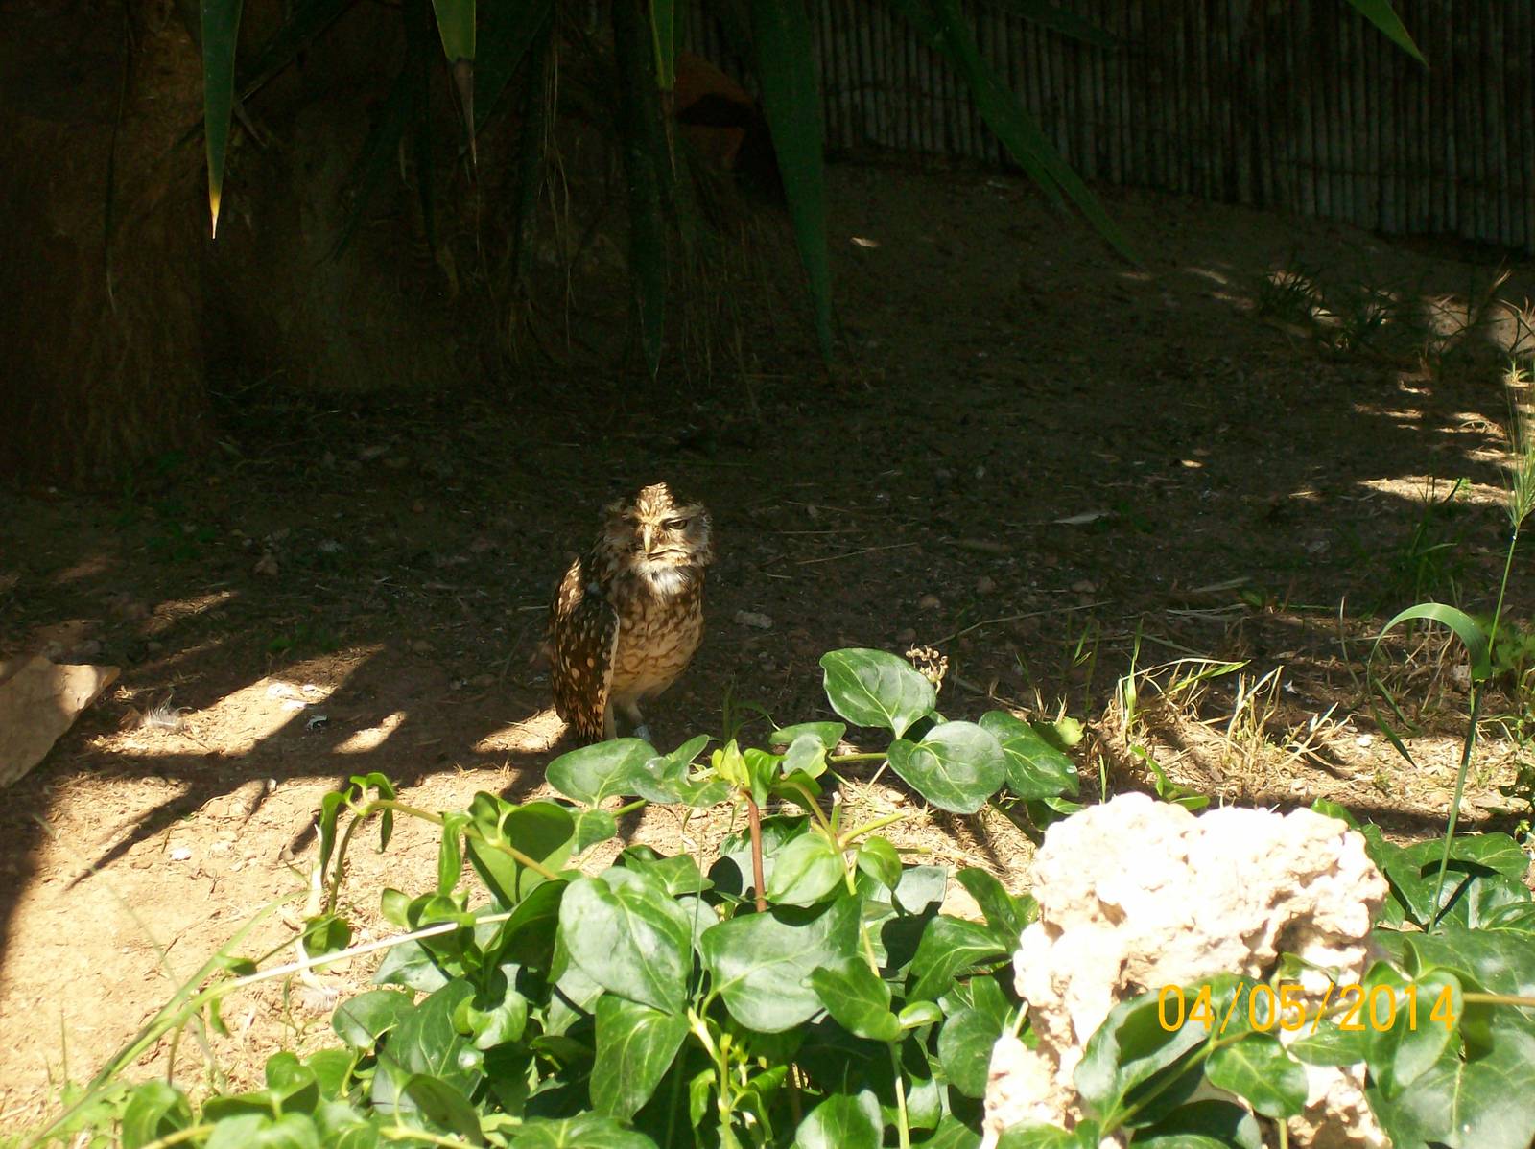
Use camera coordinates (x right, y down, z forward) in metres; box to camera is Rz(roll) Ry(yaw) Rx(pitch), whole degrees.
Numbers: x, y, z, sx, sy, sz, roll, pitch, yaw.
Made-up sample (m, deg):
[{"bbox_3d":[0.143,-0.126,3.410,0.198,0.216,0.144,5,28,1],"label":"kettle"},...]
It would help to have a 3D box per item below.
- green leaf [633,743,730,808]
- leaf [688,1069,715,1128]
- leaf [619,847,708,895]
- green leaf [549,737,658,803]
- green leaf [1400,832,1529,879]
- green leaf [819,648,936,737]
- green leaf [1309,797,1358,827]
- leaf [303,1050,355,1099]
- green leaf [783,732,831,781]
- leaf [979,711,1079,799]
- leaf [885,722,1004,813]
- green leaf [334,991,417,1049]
[{"bbox_3d":[-0.059,0.137,3.270,0.064,0.025,0.050,6,49,5],"label":"green leaf"},{"bbox_3d":[-0.045,0.352,3.220,0.020,0.043,0.014,4,-25,21],"label":"leaf"},{"bbox_3d":[-0.074,0.217,3.500,0.060,0.017,0.052,4,37,5],"label":"leaf"},{"bbox_3d":[-0.120,0.145,3.530,0.075,0.017,0.075,16,43,18],"label":"green leaf"},{"bbox_3d":[0.488,0.197,3.350,0.086,0.022,0.055,3,31,2],"label":"green leaf"},{"bbox_3d":[0.075,0.081,3.270,0.068,0.020,0.076,-39,71,-25],"label":"green leaf"},{"bbox_3d":[0.429,0.186,3.640,0.045,0.015,0.050,15,34,1],"label":"green leaf"},{"bbox_3d":[-0.275,0.314,3.000,0.030,0.015,0.034,-29,62,-25],"label":"leaf"},{"bbox_3d":[0.027,0.136,3.560,0.036,0.013,0.042,33,60,22],"label":"green leaf"},{"bbox_3d":[0.181,0.124,3.300,0.074,0.020,0.060,34,52,13],"label":"leaf"},{"bbox_3d":[0.122,0.131,3.240,0.074,0.021,0.074,-30,66,-22],"label":"leaf"},{"bbox_3d":[-0.273,0.310,3.330,0.052,0.015,0.058,21,48,29],"label":"green leaf"}]

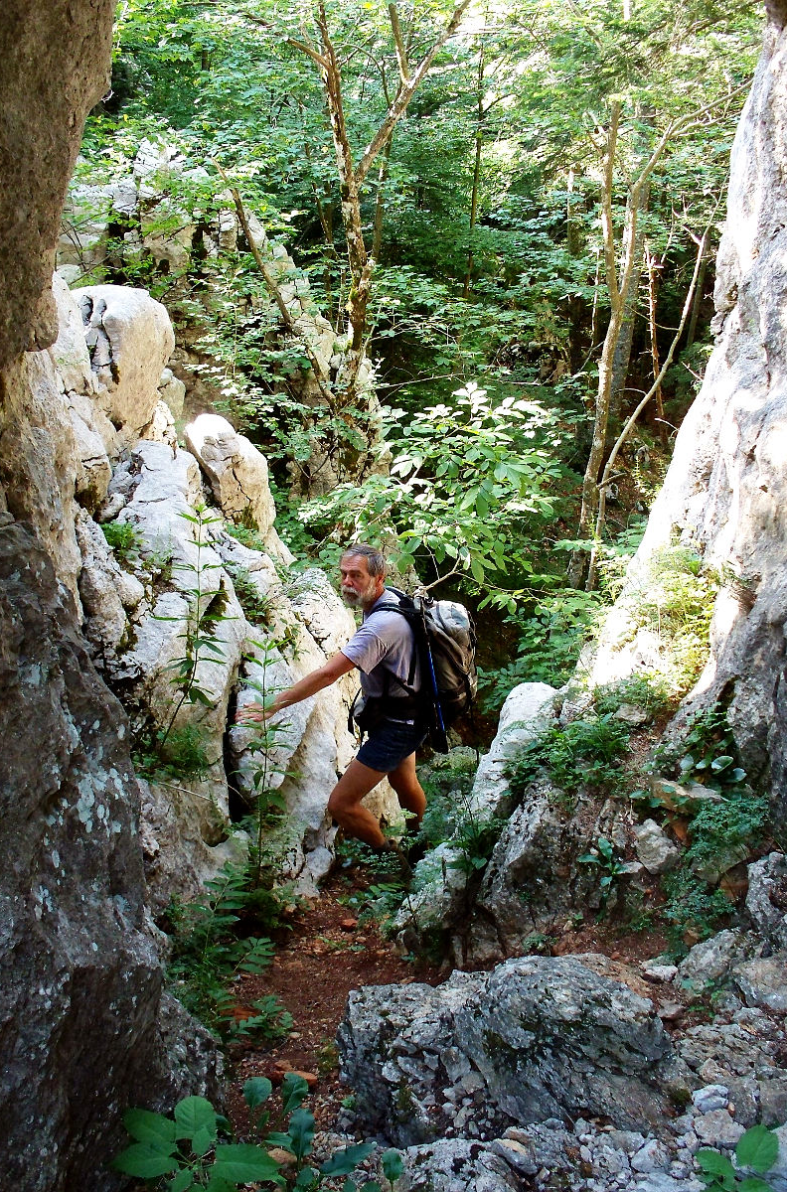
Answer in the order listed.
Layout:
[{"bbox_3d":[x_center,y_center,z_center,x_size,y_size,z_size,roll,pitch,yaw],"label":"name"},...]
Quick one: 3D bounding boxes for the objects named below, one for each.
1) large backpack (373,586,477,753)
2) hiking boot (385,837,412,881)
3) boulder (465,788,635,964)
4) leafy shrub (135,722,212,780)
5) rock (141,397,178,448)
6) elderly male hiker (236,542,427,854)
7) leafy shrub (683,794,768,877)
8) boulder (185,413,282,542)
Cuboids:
[{"bbox_3d":[0.136,0.303,5.080,0.380,0.660,0.360,-9,8,-8],"label":"large backpack"},{"bbox_3d":[0.006,1.078,5.050,0.280,0.160,0.110,-8,11,-44],"label":"hiking boot"},{"bbox_3d":[0.558,0.997,4.420,0.600,0.620,0.550,0,8,0],"label":"boulder"},{"bbox_3d":[-0.781,0.555,4.400,0.280,0.220,0.250,0,8,0],"label":"leafy shrub"},{"bbox_3d":[-1.189,-0.881,6.300,0.180,0.250,0.200,0,8,0],"label":"rock"},{"bbox_3d":[-0.253,0.467,5.050,0.800,1.420,0.520,-2,8,-11],"label":"elderly male hiker"},{"bbox_3d":[1.096,0.784,4.100,0.290,0.280,0.280,0,8,0],"label":"leafy shrub"},{"bbox_3d":[-0.836,-0.617,6.500,0.520,0.680,0.550,0,8,0],"label":"boulder"}]

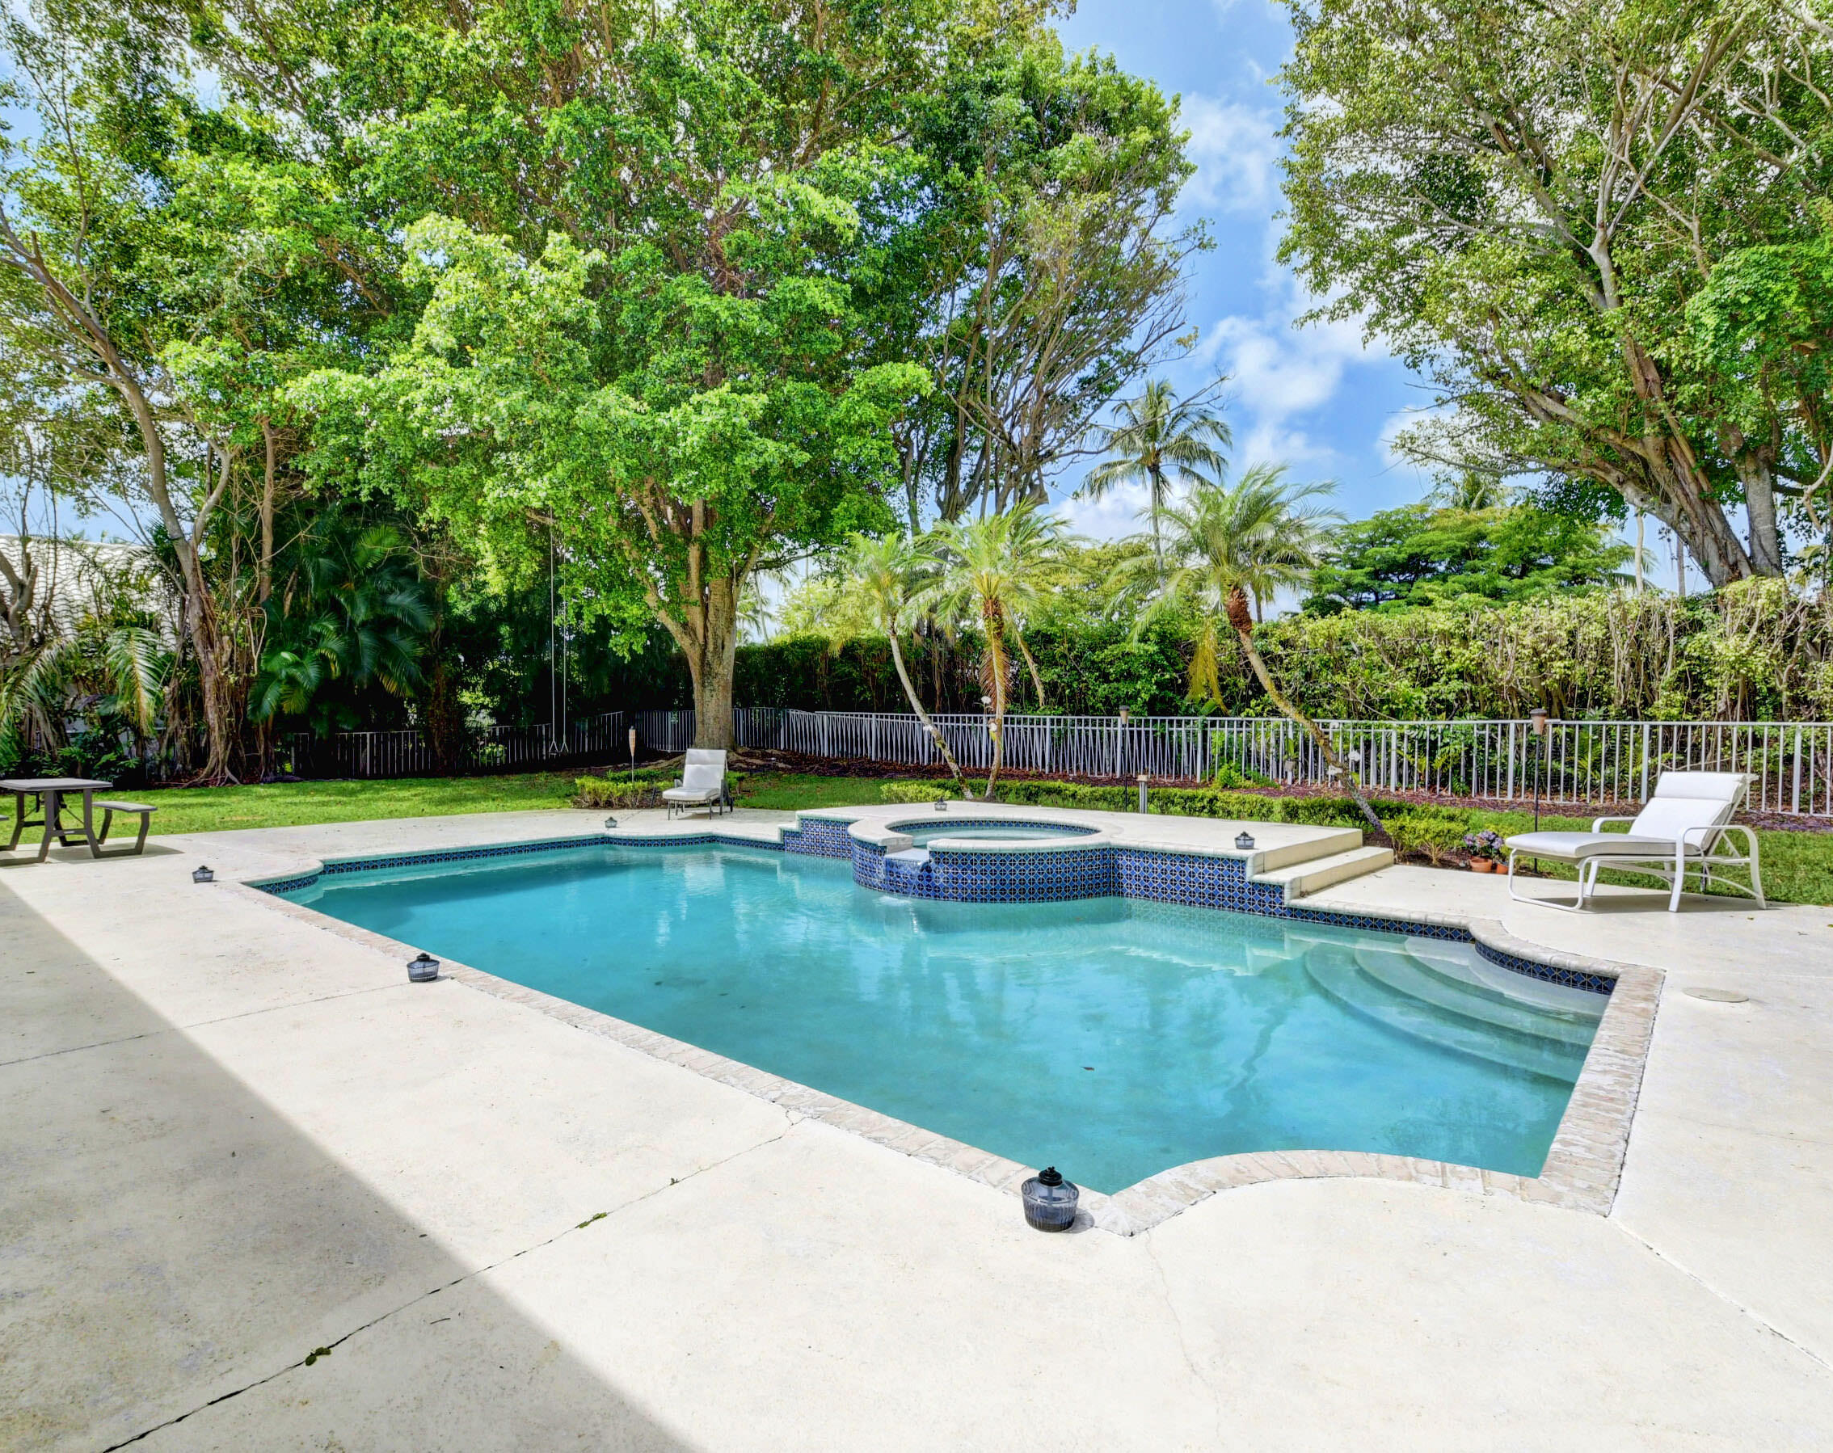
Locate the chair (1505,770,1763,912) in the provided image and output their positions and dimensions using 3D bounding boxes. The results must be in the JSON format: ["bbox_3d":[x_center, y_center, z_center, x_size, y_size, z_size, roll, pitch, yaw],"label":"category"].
[{"bbox_3d":[5.447,0.855,6.948,1.620,0.970,0.680,0,0,-12],"label":"chair"}]

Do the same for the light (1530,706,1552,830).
[{"bbox_3d":[5.713,0.588,8.359,0.150,1.520,0.150,0,0,0],"label":"light"}]

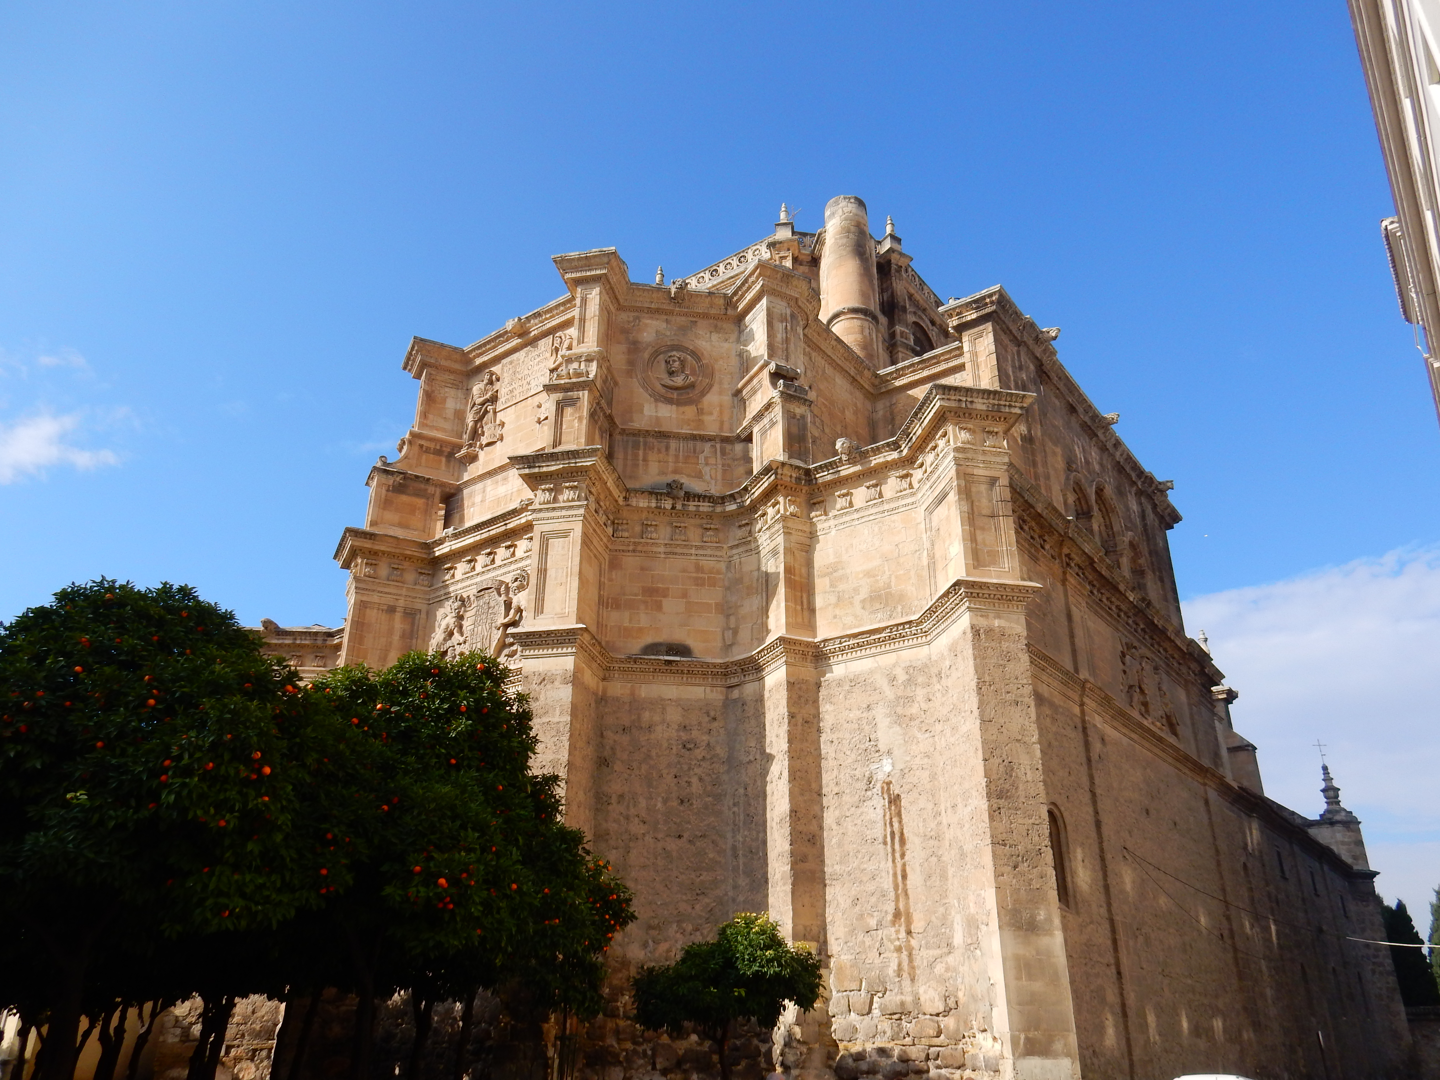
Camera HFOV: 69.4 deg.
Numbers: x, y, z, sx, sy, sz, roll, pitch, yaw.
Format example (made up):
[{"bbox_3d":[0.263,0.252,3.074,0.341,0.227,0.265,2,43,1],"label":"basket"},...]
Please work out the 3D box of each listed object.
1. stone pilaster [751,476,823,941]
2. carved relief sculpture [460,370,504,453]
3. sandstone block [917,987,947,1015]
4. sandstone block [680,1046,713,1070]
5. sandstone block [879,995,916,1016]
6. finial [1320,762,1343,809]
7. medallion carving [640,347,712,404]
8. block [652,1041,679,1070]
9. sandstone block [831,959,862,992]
[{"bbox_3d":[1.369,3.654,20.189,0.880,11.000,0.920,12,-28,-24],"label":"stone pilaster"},{"bbox_3d":[-5.543,-2.974,24.226,1.020,2.050,0.450,-18,-31,33],"label":"carved relief sculpture"},{"bbox_3d":[3.487,7.596,17.147,0.460,0.400,0.320,-18,-31,33],"label":"sandstone block"},{"bbox_3d":[-0.422,9.032,18.151,0.570,0.360,0.350,4,-25,-7],"label":"sandstone block"},{"bbox_3d":[2.968,7.825,17.473,0.600,0.330,0.320,-18,-31,33],"label":"sandstone block"},{"bbox_3d":[28.488,11.476,48.572,0.820,2.050,0.820,-18,-31,33],"label":"finial"},{"bbox_3d":[-1.047,-3.815,23.906,1.620,1.520,0.280,4,-25,-7],"label":"medallion carving"},{"bbox_3d":[-0.949,8.976,18.096,0.460,0.440,0.350,4,-25,-7],"label":"block"},{"bbox_3d":[2.215,7.620,18.202,0.520,0.500,0.320,-18,-31,33],"label":"sandstone block"}]

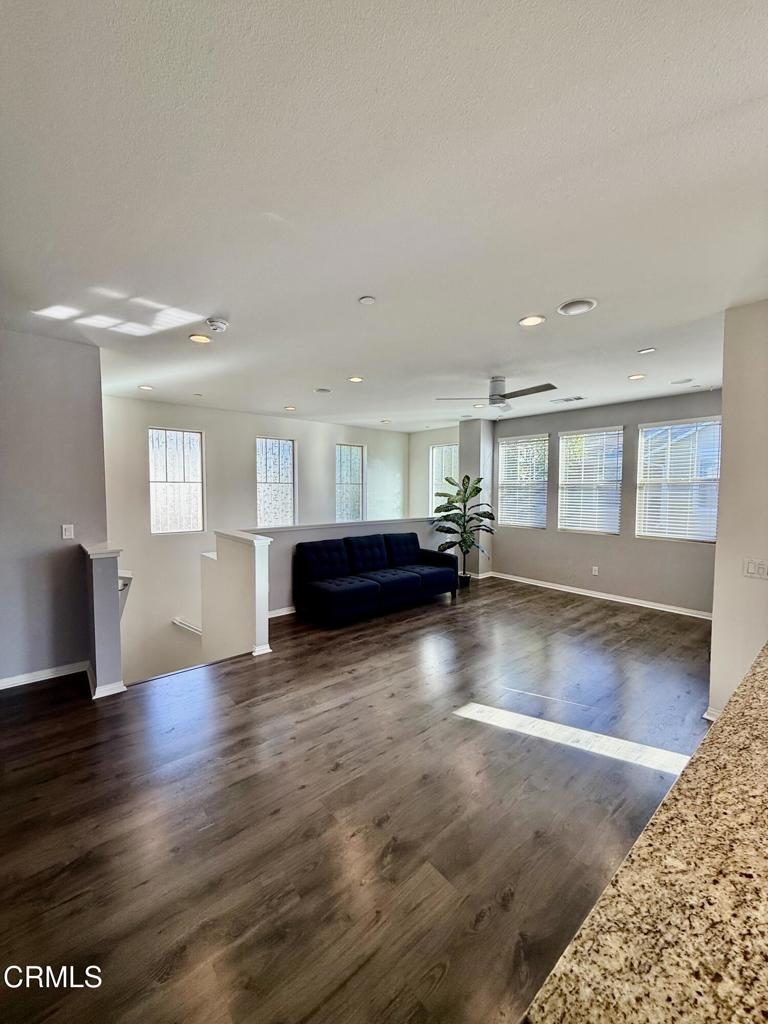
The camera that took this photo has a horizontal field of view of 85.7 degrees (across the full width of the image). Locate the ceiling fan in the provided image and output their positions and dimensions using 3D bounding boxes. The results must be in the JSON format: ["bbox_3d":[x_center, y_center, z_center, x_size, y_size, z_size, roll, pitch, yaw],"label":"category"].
[{"bbox_3d":[1.313,-1.278,4.406,1.150,0.310,1.140,-2,4,-39],"label":"ceiling fan"}]

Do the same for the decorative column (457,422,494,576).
[{"bbox_3d":[1.660,-0.209,7.517,0.300,2.749,0.490,-2,4,-39],"label":"decorative column"}]

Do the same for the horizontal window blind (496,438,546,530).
[{"bbox_3d":[2.289,-0.502,6.927,0.070,1.515,0.934,-2,4,-39],"label":"horizontal window blind"}]

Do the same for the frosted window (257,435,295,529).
[{"bbox_3d":[-1.793,-0.470,6.919,0.720,1.483,0.100,-2,4,-39],"label":"frosted window"}]

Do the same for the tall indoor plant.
[{"bbox_3d":[1.293,0.297,6.702,0.840,1.814,0.840,0,3,0],"label":"tall indoor plant"}]

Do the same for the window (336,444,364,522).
[{"bbox_3d":[-0.627,-0.513,7.853,0.709,1.483,0.100,-2,4,-39],"label":"window"}]

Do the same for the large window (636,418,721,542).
[{"bbox_3d":[3.673,-0.402,5.205,0.070,1.529,0.922,-2,4,-39],"label":"large window"}]

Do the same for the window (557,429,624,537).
[{"bbox_3d":[3.006,-0.453,6.083,0.100,1.513,0.925,-2,4,-39],"label":"window"}]

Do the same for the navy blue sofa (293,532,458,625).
[{"bbox_3d":[-0.046,0.824,5.518,2.100,0.870,0.850,-2,4,-39],"label":"navy blue sofa"}]

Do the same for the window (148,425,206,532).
[{"bbox_3d":[-2.970,-0.427,5.975,0.723,1.483,0.100,-2,4,-39],"label":"window"}]

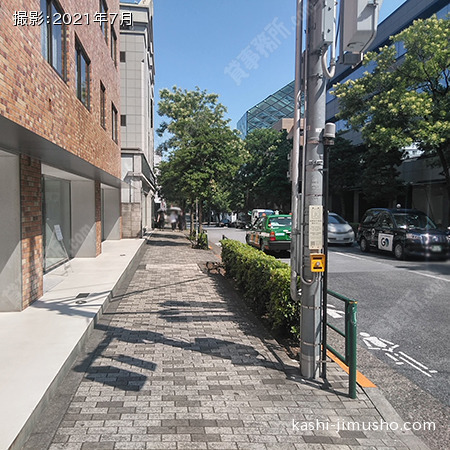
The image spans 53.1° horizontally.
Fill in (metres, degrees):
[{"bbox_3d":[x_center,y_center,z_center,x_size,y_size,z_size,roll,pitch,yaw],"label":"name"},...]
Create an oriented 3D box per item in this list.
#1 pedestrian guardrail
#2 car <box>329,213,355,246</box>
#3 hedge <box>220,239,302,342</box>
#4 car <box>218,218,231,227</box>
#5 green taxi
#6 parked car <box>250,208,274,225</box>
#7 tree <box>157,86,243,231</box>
[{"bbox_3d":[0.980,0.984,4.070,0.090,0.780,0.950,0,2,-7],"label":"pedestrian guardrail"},{"bbox_3d":[4.800,0.182,22.400,1.730,1.540,4.500,0,2,-7],"label":"car"},{"bbox_3d":[0.530,0.867,8.150,0.480,0.740,6.100,0,2,-7],"label":"hedge"},{"bbox_3d":[-0.100,-0.400,73.000,1.720,1.480,4.400,0,2,-7],"label":"car"},{"bbox_3d":[2.190,0.279,19.300,1.690,1.550,4.650,0,2,-7],"label":"green taxi"},{"bbox_3d":[3.545,-0.458,41.900,1.550,1.920,3.700,0,2,-7],"label":"parked car"},{"bbox_3d":[-1.190,-2.813,21.000,4.000,7.300,4.000,0,2,-7],"label":"tree"}]

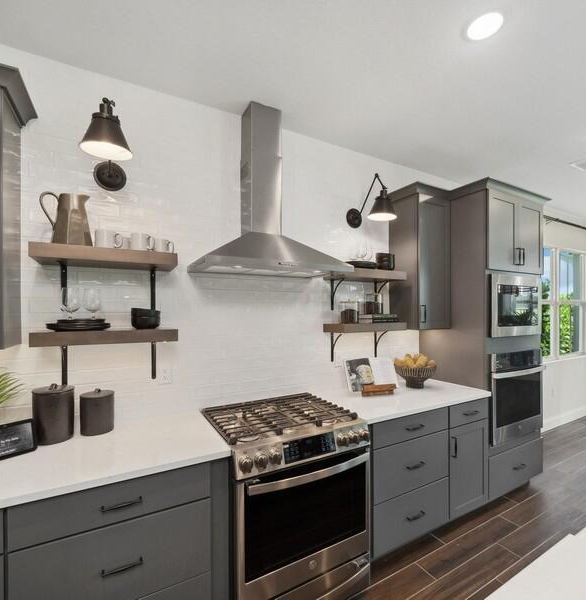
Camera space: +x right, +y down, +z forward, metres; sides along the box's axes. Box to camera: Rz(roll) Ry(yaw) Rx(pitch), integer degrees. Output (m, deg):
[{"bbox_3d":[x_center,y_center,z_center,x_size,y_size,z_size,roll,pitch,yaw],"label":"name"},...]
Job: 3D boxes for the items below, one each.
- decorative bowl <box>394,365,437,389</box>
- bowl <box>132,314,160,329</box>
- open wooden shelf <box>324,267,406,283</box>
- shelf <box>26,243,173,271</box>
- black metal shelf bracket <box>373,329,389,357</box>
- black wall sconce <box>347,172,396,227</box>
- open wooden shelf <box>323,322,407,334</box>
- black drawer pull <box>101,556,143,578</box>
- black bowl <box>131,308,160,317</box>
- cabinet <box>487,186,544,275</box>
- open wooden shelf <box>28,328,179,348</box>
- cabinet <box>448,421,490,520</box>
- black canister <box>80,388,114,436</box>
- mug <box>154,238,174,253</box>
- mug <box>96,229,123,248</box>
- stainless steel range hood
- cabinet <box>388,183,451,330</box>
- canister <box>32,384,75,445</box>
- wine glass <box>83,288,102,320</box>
[{"bbox_3d":[0.961,0.594,2.362,0.305,0.165,0.305,0,0,0],"label":"decorative bowl"},{"bbox_3d":[-0.771,0.119,1.582,0.140,0.060,0.140,0,0,-27],"label":"bowl"},{"bbox_3d":[0.555,-0.182,2.273,0.605,0.061,0.250,1,-1,-28],"label":"open wooden shelf"},{"bbox_3d":[-0.932,-0.210,1.548,0.605,0.062,0.255,1,-1,-28],"label":"shelf"},{"bbox_3d":[0.757,0.354,2.488,0.030,0.250,0.200,0,0,-27],"label":"black metal shelf bracket"},{"bbox_3d":[0.605,-0.762,2.286,0.200,0.360,0.420,0,0,-27],"label":"black wall sconce"},{"bbox_3d":[0.569,0.216,2.338,0.619,0.060,0.255,1,-1,-28],"label":"open wooden shelf"},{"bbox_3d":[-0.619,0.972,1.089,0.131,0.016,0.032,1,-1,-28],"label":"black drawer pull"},{"bbox_3d":[-0.771,0.081,1.583,0.140,0.058,0.140,0,0,-27],"label":"black bowl"},{"bbox_3d":[1.621,-0.501,2.613,0.810,0.600,0.620,1,-1,-28],"label":"cabinet"},{"bbox_3d":[-0.904,0.179,1.507,0.600,0.061,0.250,1,-1,-28],"label":"open wooden shelf"},{"bbox_3d":[1.119,1.205,2.418,0.452,0.622,0.626,1,-1,-28],"label":"cabinet"},{"bbox_3d":[-0.990,0.555,1.519,0.147,0.210,0.147,1,-1,-28],"label":"black canister"},{"bbox_3d":[-0.716,-0.287,1.656,0.115,0.090,0.085,0,0,-27],"label":"mug"},{"bbox_3d":[-0.904,-0.292,1.482,0.115,0.094,0.083,1,-1,-28],"label":"mug"},{"bbox_3d":[-0.138,-0.705,1.830,0.885,1.075,0.540,0,0,-27],"label":"stainless steel range hood"},{"bbox_3d":[1.038,-0.314,2.476,0.385,1.070,0.345,1,-1,-28],"label":"cabinet"},{"bbox_3d":[-1.145,0.531,1.446,0.152,0.263,0.152,0,0,-27],"label":"canister"},{"bbox_3d":[-0.980,0.022,1.468,0.088,0.160,0.088,1,-1,-28],"label":"wine glass"}]

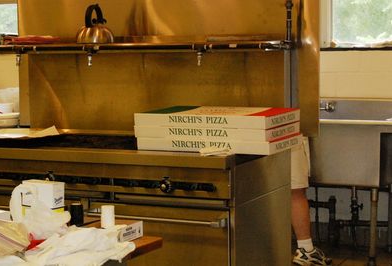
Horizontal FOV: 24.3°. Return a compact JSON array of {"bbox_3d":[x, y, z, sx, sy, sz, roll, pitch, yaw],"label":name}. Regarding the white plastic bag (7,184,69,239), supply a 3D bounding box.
[{"bbox_3d":[-0.516,0.259,3.000,0.190,0.170,0.165,-1,5,-7],"label":"white plastic bag"}]

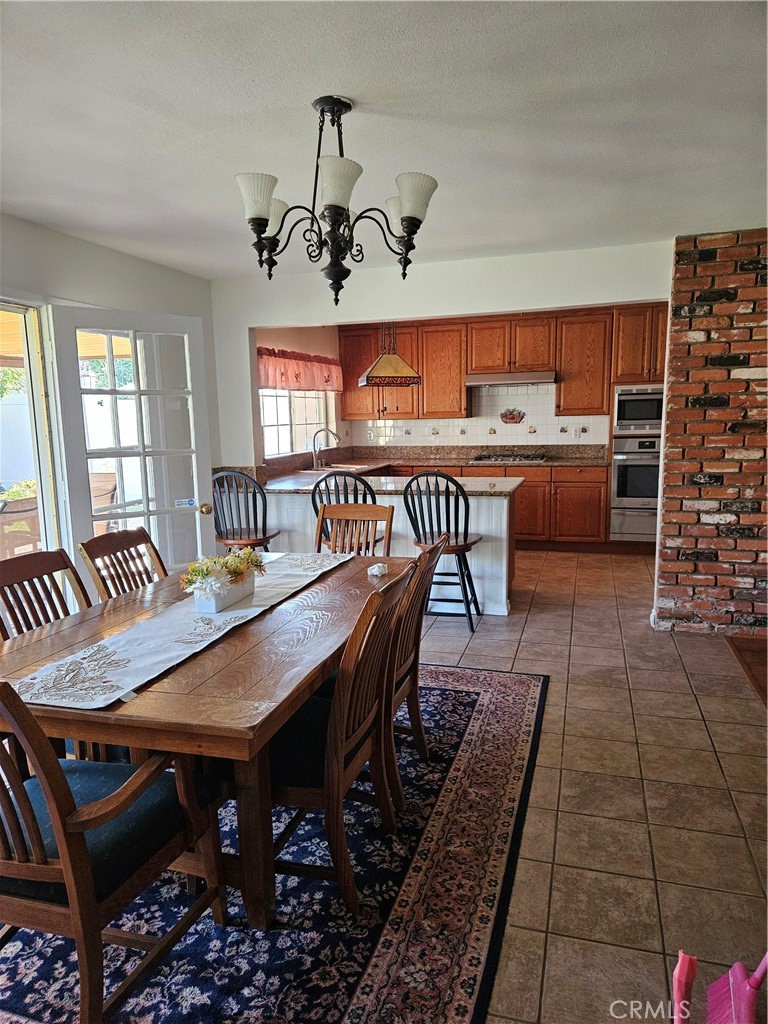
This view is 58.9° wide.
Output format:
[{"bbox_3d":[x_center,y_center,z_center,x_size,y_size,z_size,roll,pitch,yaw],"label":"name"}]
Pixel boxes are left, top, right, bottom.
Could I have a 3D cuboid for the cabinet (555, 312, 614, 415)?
[{"bbox_3d":[2.095,-1.536,7.141,0.542,1.040,0.335,1,9,17],"label":"cabinet"}]

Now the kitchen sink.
[{"bbox_3d":[-0.453,-0.362,7.018,0.534,0.186,0.826,1,9,17],"label":"kitchen sink"}]

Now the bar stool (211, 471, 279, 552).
[{"bbox_3d":[-1.018,0.226,5.162,0.450,1.106,0.520,0,9,7],"label":"bar stool"}]

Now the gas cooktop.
[{"bbox_3d":[1.331,-0.554,7.214,0.775,0.072,0.514,1,9,17],"label":"gas cooktop"}]

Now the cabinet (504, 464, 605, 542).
[{"bbox_3d":[1.812,-0.108,7.122,1.002,0.782,0.629,1,9,17],"label":"cabinet"}]

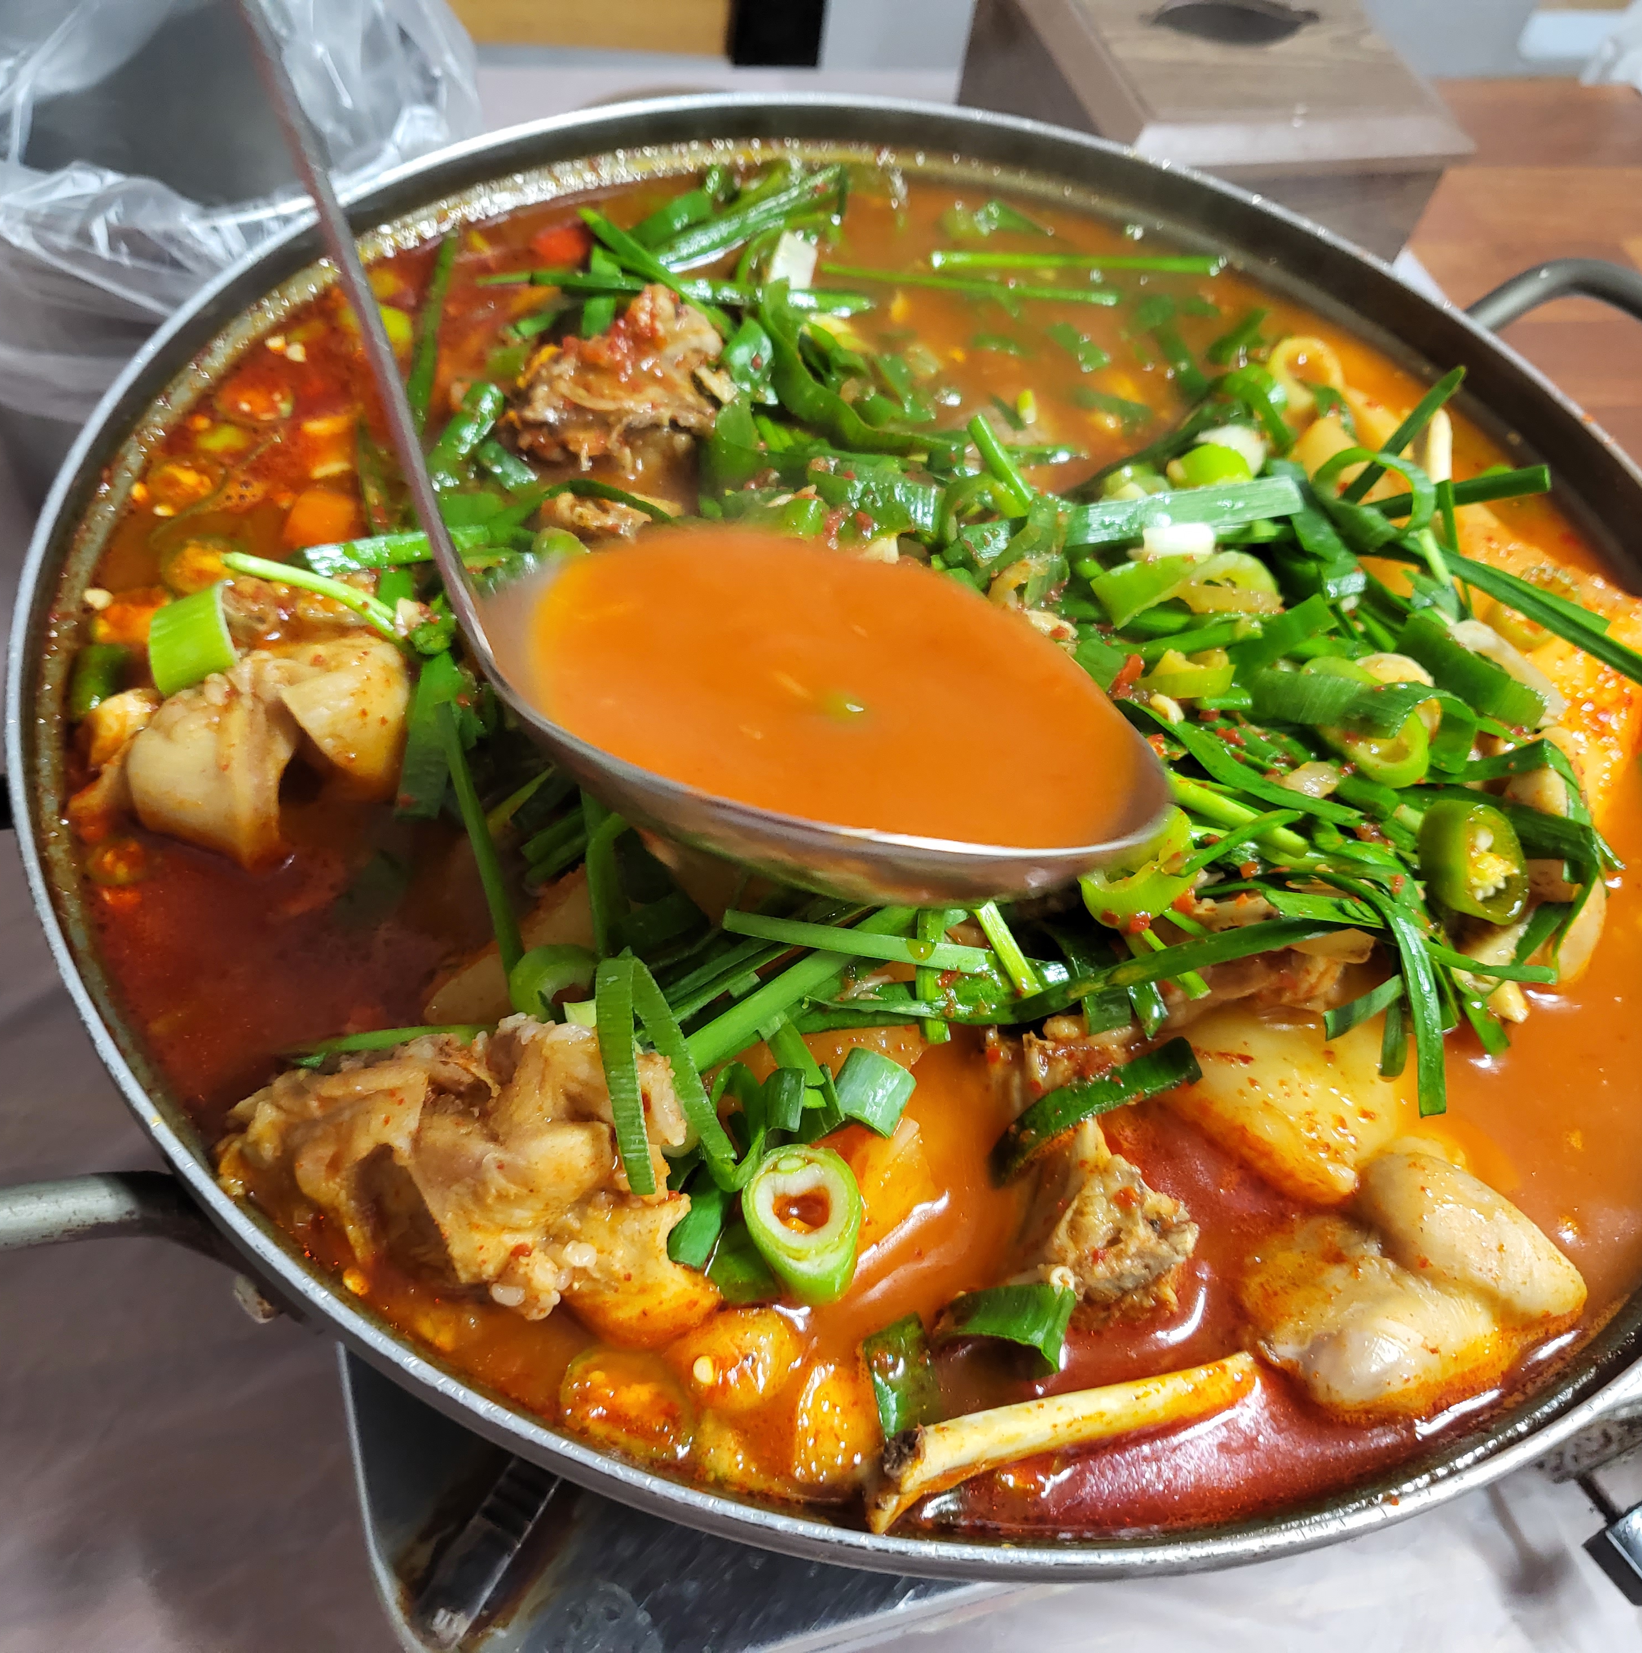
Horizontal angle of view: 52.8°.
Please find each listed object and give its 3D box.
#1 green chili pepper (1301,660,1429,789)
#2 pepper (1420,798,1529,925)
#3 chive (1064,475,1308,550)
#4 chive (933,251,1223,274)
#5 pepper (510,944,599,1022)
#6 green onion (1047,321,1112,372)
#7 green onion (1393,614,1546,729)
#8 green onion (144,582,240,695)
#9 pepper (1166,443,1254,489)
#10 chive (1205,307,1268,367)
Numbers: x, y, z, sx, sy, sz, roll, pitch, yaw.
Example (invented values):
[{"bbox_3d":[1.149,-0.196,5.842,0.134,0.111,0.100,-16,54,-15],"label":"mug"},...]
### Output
[{"bbox_3d":[0.118,-0.023,0.360,0.017,0.012,0.029,-37,77,-29],"label":"green chili pepper"},{"bbox_3d":[0.114,0.006,0.289,0.018,0.011,0.021,-8,82,-39],"label":"pepper"},{"bbox_3d":[0.086,-0.074,0.390,0.064,0.004,0.010,-9,77,-16],"label":"chive"},{"bbox_3d":[0.063,-0.137,0.404,0.075,0.004,0.004,-3,56,-12],"label":"chive"},{"bbox_3d":[-0.049,0.029,0.300,0.014,0.009,0.017,1,73,-10],"label":"pepper"},{"bbox_3d":[0.060,-0.112,0.388,0.006,0.002,0.016,-33,66,-28],"label":"green onion"},{"bbox_3d":[0.145,-0.033,0.369,0.033,0.007,0.013,35,71,8],"label":"green onion"},{"bbox_3d":[-0.110,-0.033,0.290,0.013,0.014,0.014,-20,59,-3],"label":"green onion"},{"bbox_3d":[0.093,-0.084,0.401,0.021,0.011,0.014,-3,56,-12],"label":"pepper"},{"bbox_3d":[0.113,-0.131,0.448,0.006,0.004,0.030,36,57,15],"label":"chive"}]

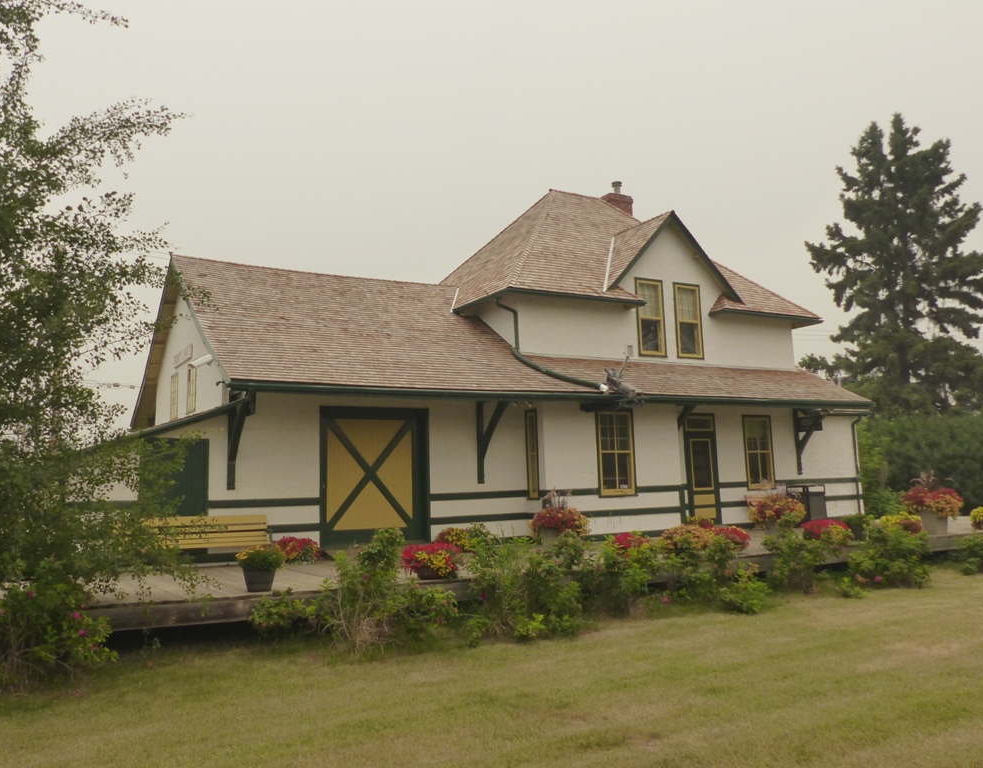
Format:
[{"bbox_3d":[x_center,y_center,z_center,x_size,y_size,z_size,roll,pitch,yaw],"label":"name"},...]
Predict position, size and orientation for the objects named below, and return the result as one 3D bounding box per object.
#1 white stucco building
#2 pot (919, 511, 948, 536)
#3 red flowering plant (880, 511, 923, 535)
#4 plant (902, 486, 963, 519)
[{"bbox_3d":[0.758,-1.009,20.466,18.100,9.600,10.200,2,-8,-30],"label":"white stucco building"},{"bbox_3d":[8.604,2.706,15.000,0.590,0.510,0.570,2,-8,-30],"label":"pot"},{"bbox_3d":[7.821,2.680,14.700,0.840,0.450,0.740,2,-8,-30],"label":"red flowering plant"},{"bbox_3d":[8.584,2.307,15.000,1.120,0.640,1.030,2,-8,-30],"label":"plant"}]

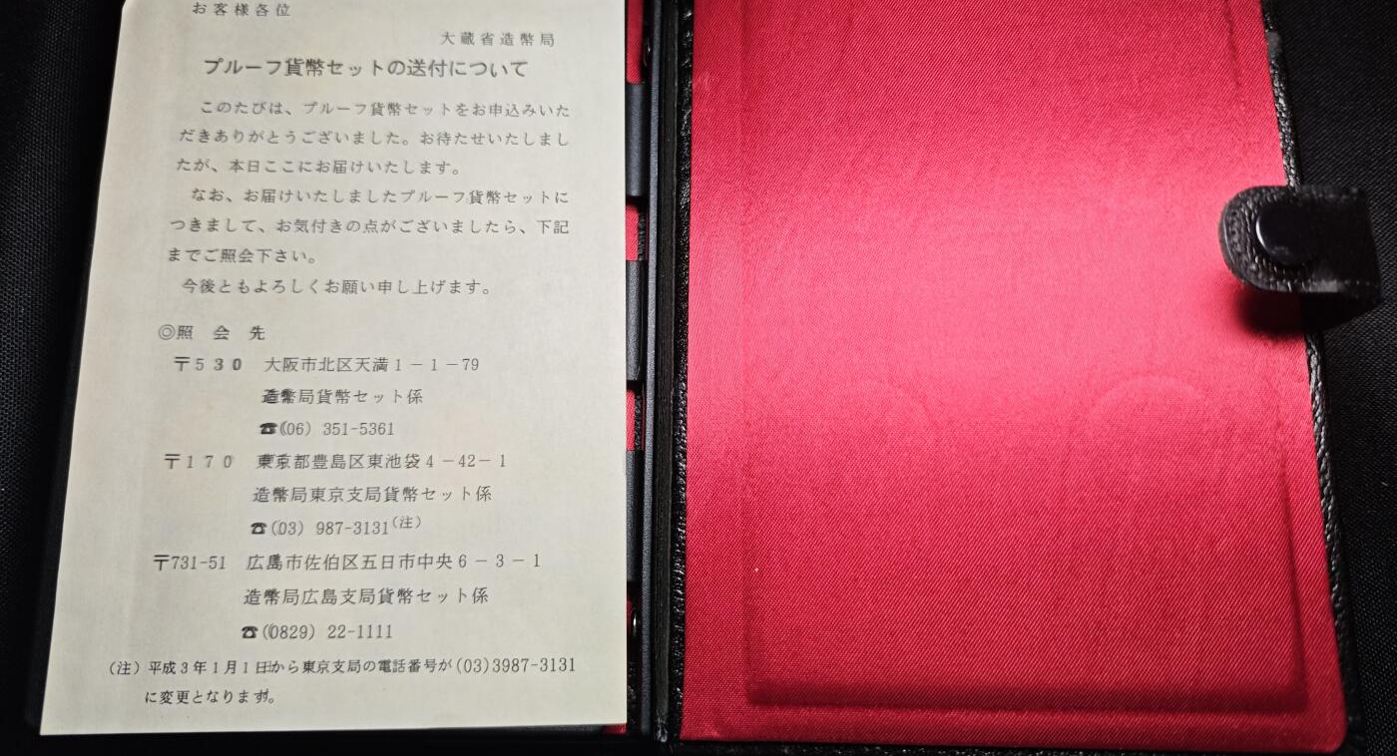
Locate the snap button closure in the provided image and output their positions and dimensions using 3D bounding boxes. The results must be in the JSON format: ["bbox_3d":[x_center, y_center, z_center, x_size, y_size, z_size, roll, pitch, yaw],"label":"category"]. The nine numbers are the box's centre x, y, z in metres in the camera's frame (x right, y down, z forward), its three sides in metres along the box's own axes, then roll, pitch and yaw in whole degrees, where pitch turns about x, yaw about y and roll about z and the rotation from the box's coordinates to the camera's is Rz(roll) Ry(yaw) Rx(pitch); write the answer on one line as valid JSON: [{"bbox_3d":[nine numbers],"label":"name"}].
[{"bbox_3d":[0.095,-0.024,0.157,0.011,0.003,0.011,0,78,-3],"label":"snap button closure"}]

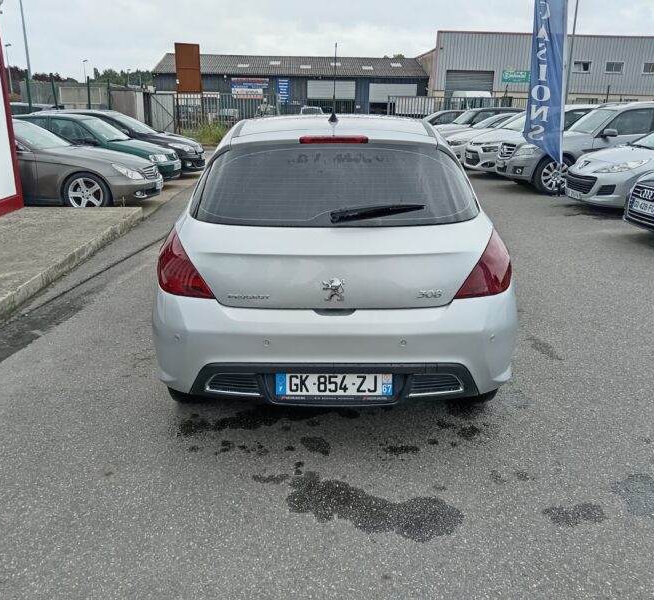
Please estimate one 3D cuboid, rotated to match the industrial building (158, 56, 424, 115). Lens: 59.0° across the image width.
[{"bbox_3d":[-2.855,-18.113,50.259,21.500,5.900,11.000,-1,18,-5],"label":"industrial building"}]

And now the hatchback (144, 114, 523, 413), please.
[{"bbox_3d":[0.038,-0.619,4.419,1.815,1.498,4.276,0,18,0],"label":"hatchback"}]

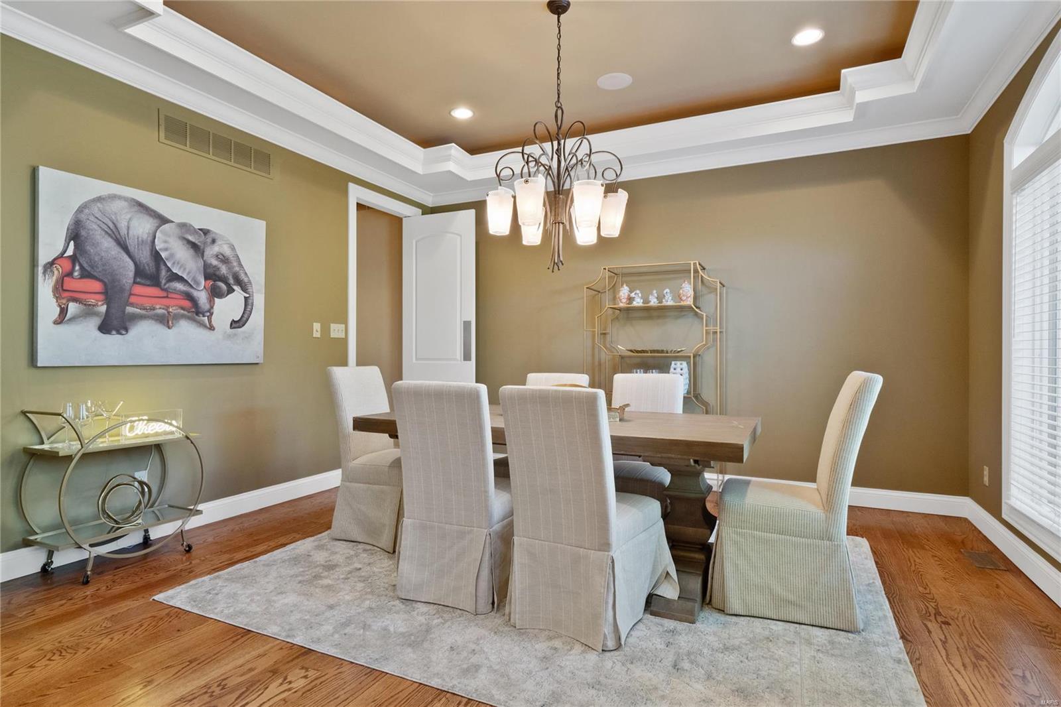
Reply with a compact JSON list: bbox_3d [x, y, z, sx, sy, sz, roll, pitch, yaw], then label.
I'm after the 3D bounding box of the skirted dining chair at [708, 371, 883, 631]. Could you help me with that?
[{"bbox_3d":[1.134,0.590,2.340,0.660,1.000,0.530,0,0,24],"label":"skirted dining chair"}]

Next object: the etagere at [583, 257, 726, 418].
[{"bbox_3d":[0.991,0.208,4.237,1.030,1.780,0.375,0,0,26],"label":"etagere"}]

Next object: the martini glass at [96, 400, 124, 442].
[{"bbox_3d":[-2.137,0.352,2.688,0.130,0.205,0.130,0,0,26],"label":"martini glass"}]

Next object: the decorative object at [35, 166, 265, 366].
[{"bbox_3d":[-2.165,-0.433,3.183,0.040,1.000,1.255,0,0,26],"label":"decorative object"}]

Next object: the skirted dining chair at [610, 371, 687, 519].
[{"bbox_3d":[0.641,0.613,3.155,0.520,0.955,0.660,0,0,26],"label":"skirted dining chair"}]

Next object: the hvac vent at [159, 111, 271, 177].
[{"bbox_3d":[-2.023,-1.350,3.491,0.018,0.200,0.790,0,0,26],"label":"hvac vent"}]

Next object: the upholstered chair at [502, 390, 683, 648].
[{"bbox_3d":[0.229,0.613,2.237,0.530,0.955,0.670,0,0,28],"label":"upholstered chair"}]

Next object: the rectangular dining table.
[{"bbox_3d":[0.140,0.708,2.722,1.850,0.760,0.925,0,0,26],"label":"rectangular dining table"}]

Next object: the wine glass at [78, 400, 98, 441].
[{"bbox_3d":[-2.292,0.352,2.737,0.090,0.205,0.090,0,0,26],"label":"wine glass"}]

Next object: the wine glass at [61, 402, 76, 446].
[{"bbox_3d":[-2.287,0.347,2.612,0.075,0.210,0.075,0,0,26],"label":"wine glass"}]

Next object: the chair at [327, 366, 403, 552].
[{"bbox_3d":[-0.817,0.590,3.165,0.630,0.995,0.530,0,0,25],"label":"chair"}]

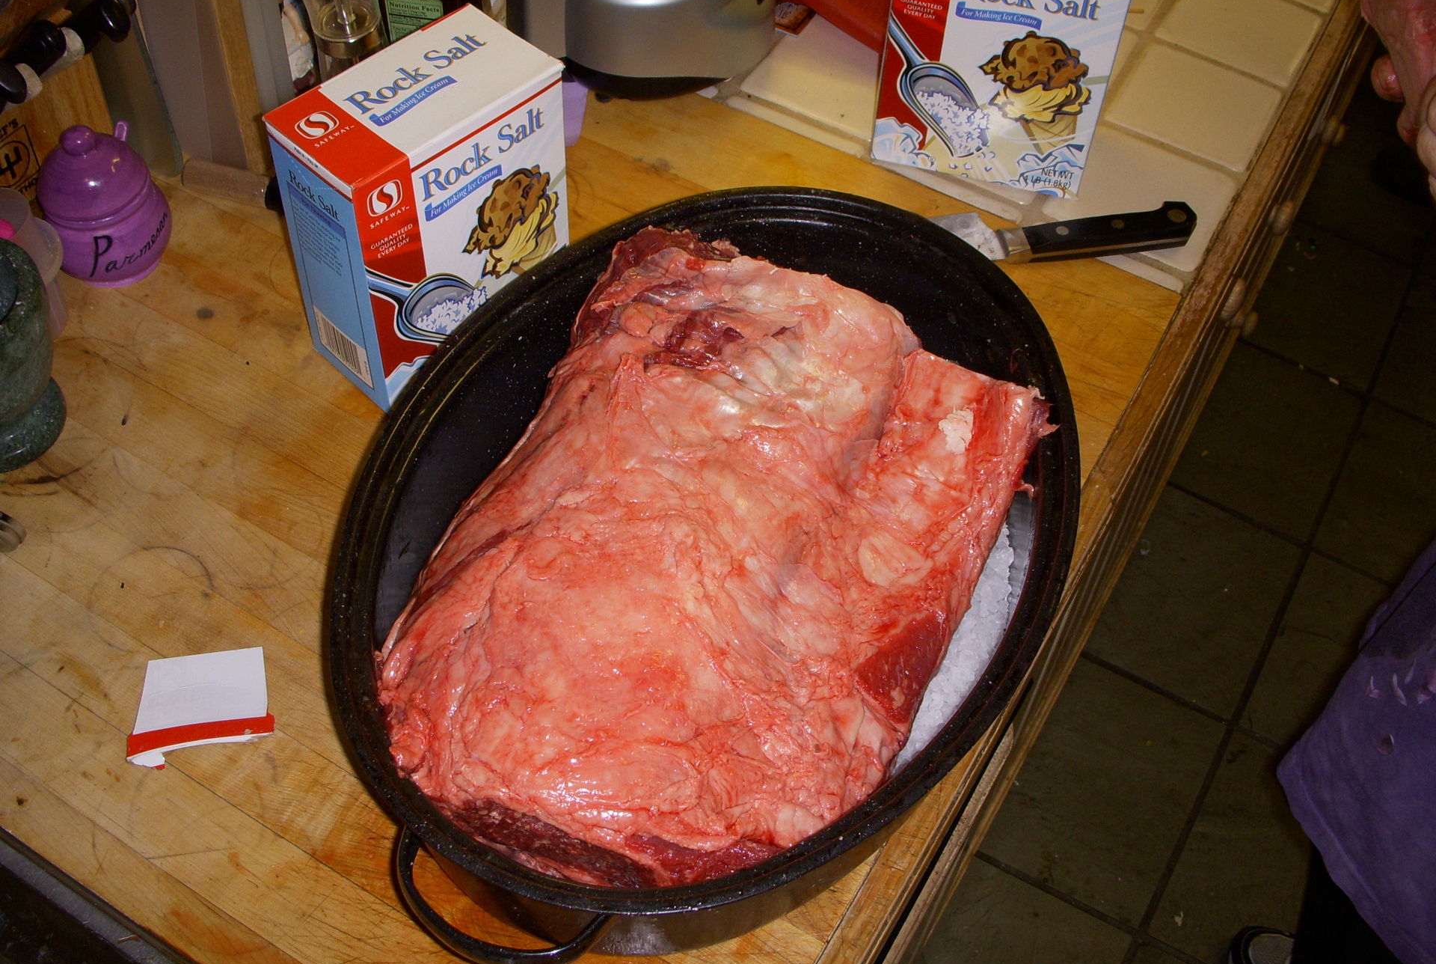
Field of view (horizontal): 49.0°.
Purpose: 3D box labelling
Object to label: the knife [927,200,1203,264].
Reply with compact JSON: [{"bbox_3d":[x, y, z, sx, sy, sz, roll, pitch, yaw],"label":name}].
[{"bbox_3d":[0.152,-0.159,1.050,0.345,0.022,0.048,-7,52,-9],"label":"knife"}]

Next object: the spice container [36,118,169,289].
[{"bbox_3d":[-0.386,-0.177,0.981,0.076,0.108,0.075,1,51,-2],"label":"spice container"}]

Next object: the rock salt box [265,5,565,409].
[{"bbox_3d":[-0.170,-0.160,0.935,0.076,0.175,0.150,37,59,24],"label":"rock salt box"}]

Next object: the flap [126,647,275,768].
[{"bbox_3d":[-0.267,0.117,0.816,0.073,0.009,0.066,-6,52,-7],"label":"flap"}]

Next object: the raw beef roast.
[{"bbox_3d":[-0.002,0.040,0.775,0.248,0.150,0.346,20,53,13],"label":"raw beef roast"}]

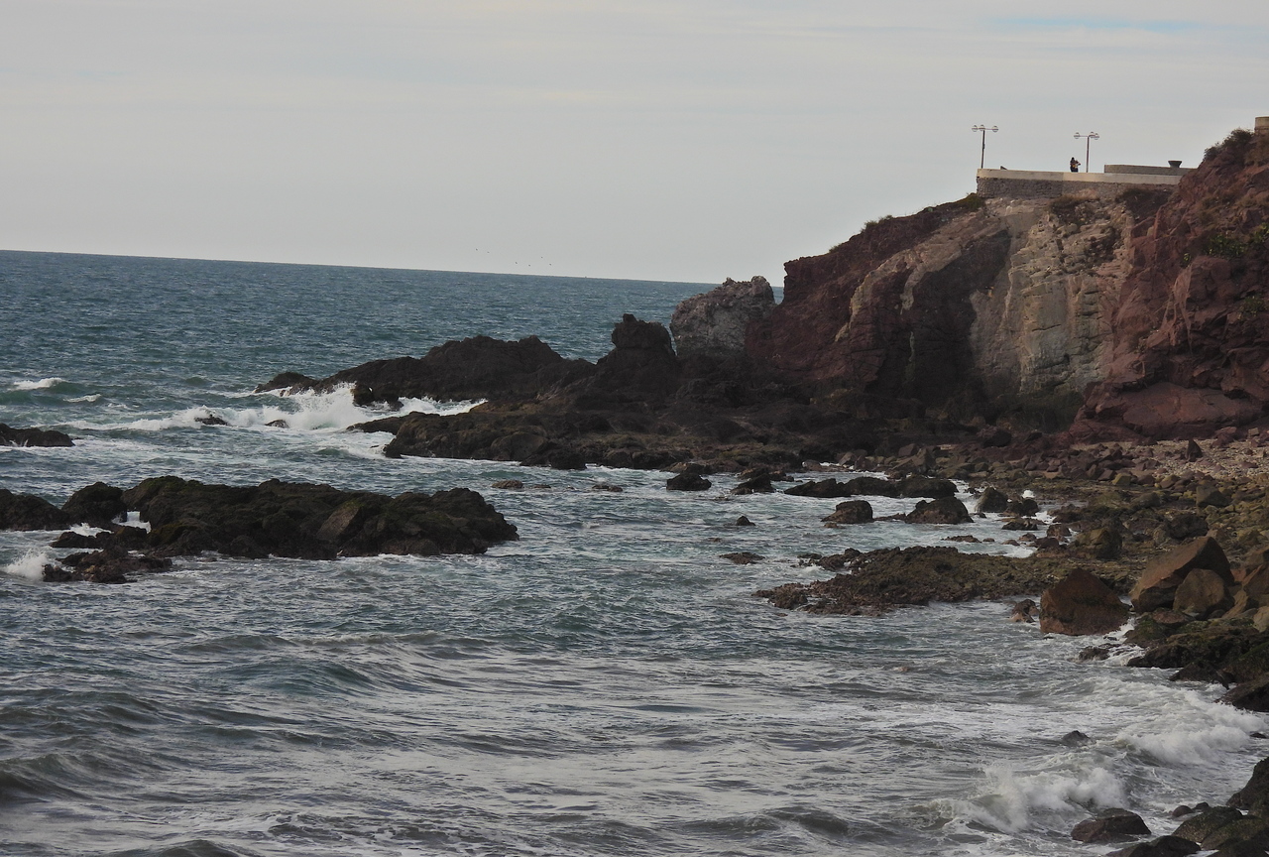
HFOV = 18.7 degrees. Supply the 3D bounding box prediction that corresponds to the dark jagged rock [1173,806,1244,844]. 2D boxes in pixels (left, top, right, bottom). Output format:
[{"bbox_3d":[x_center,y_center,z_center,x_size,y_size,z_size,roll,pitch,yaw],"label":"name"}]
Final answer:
[{"bbox_3d":[12.223,8.386,81.878,1.470,0.720,1.170,3,2,9],"label":"dark jagged rock"}]

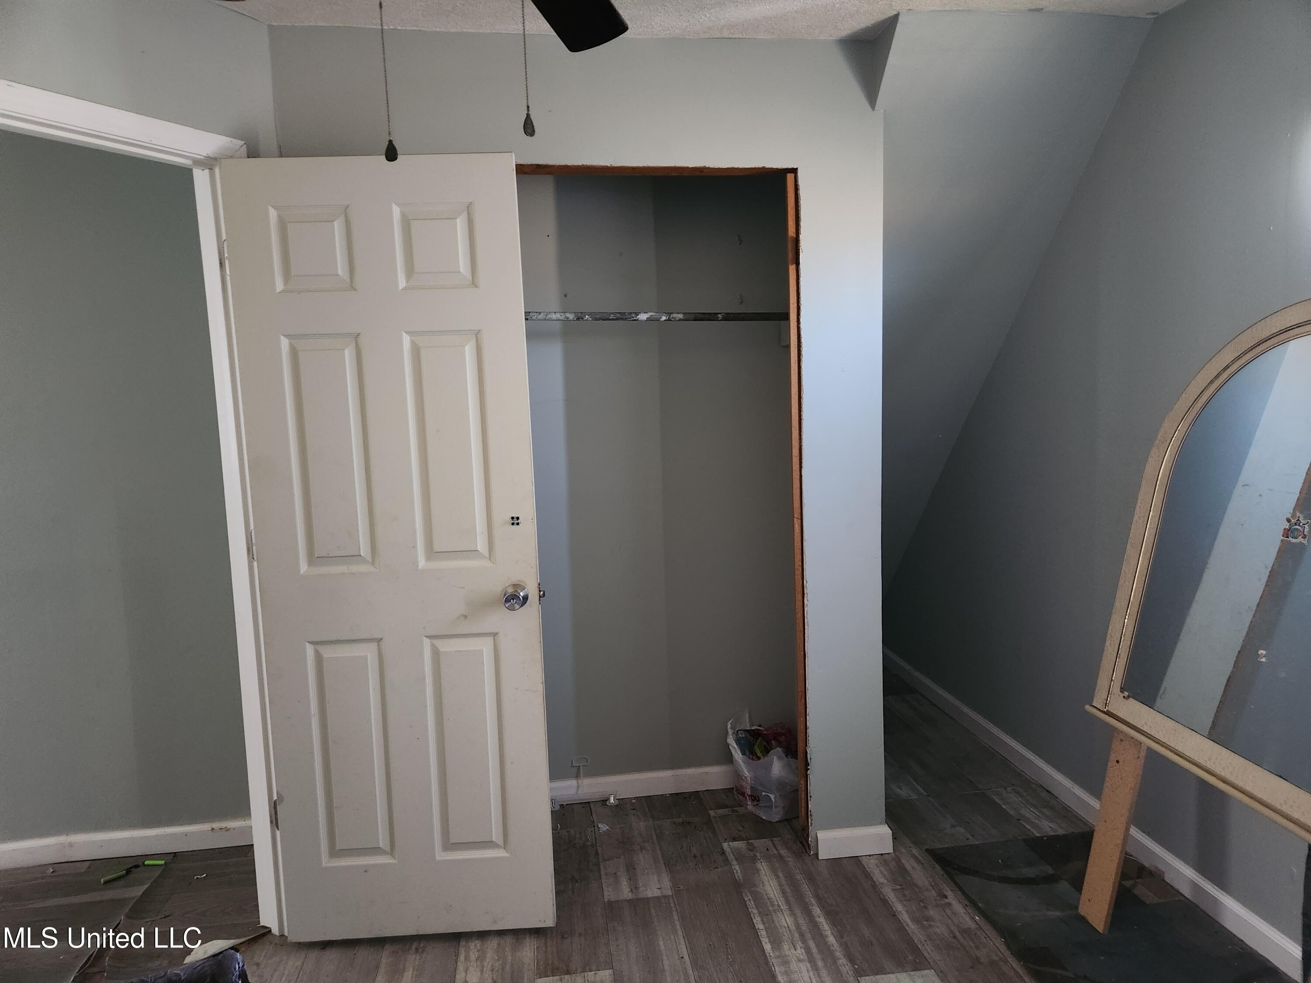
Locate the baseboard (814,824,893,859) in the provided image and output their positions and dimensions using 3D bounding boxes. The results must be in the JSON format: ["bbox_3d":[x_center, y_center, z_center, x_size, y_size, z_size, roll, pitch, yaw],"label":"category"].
[{"bbox_3d":[0.622,1.091,2.707,0.235,0.082,0.017,-3,6,-5],"label":"baseboard"}]

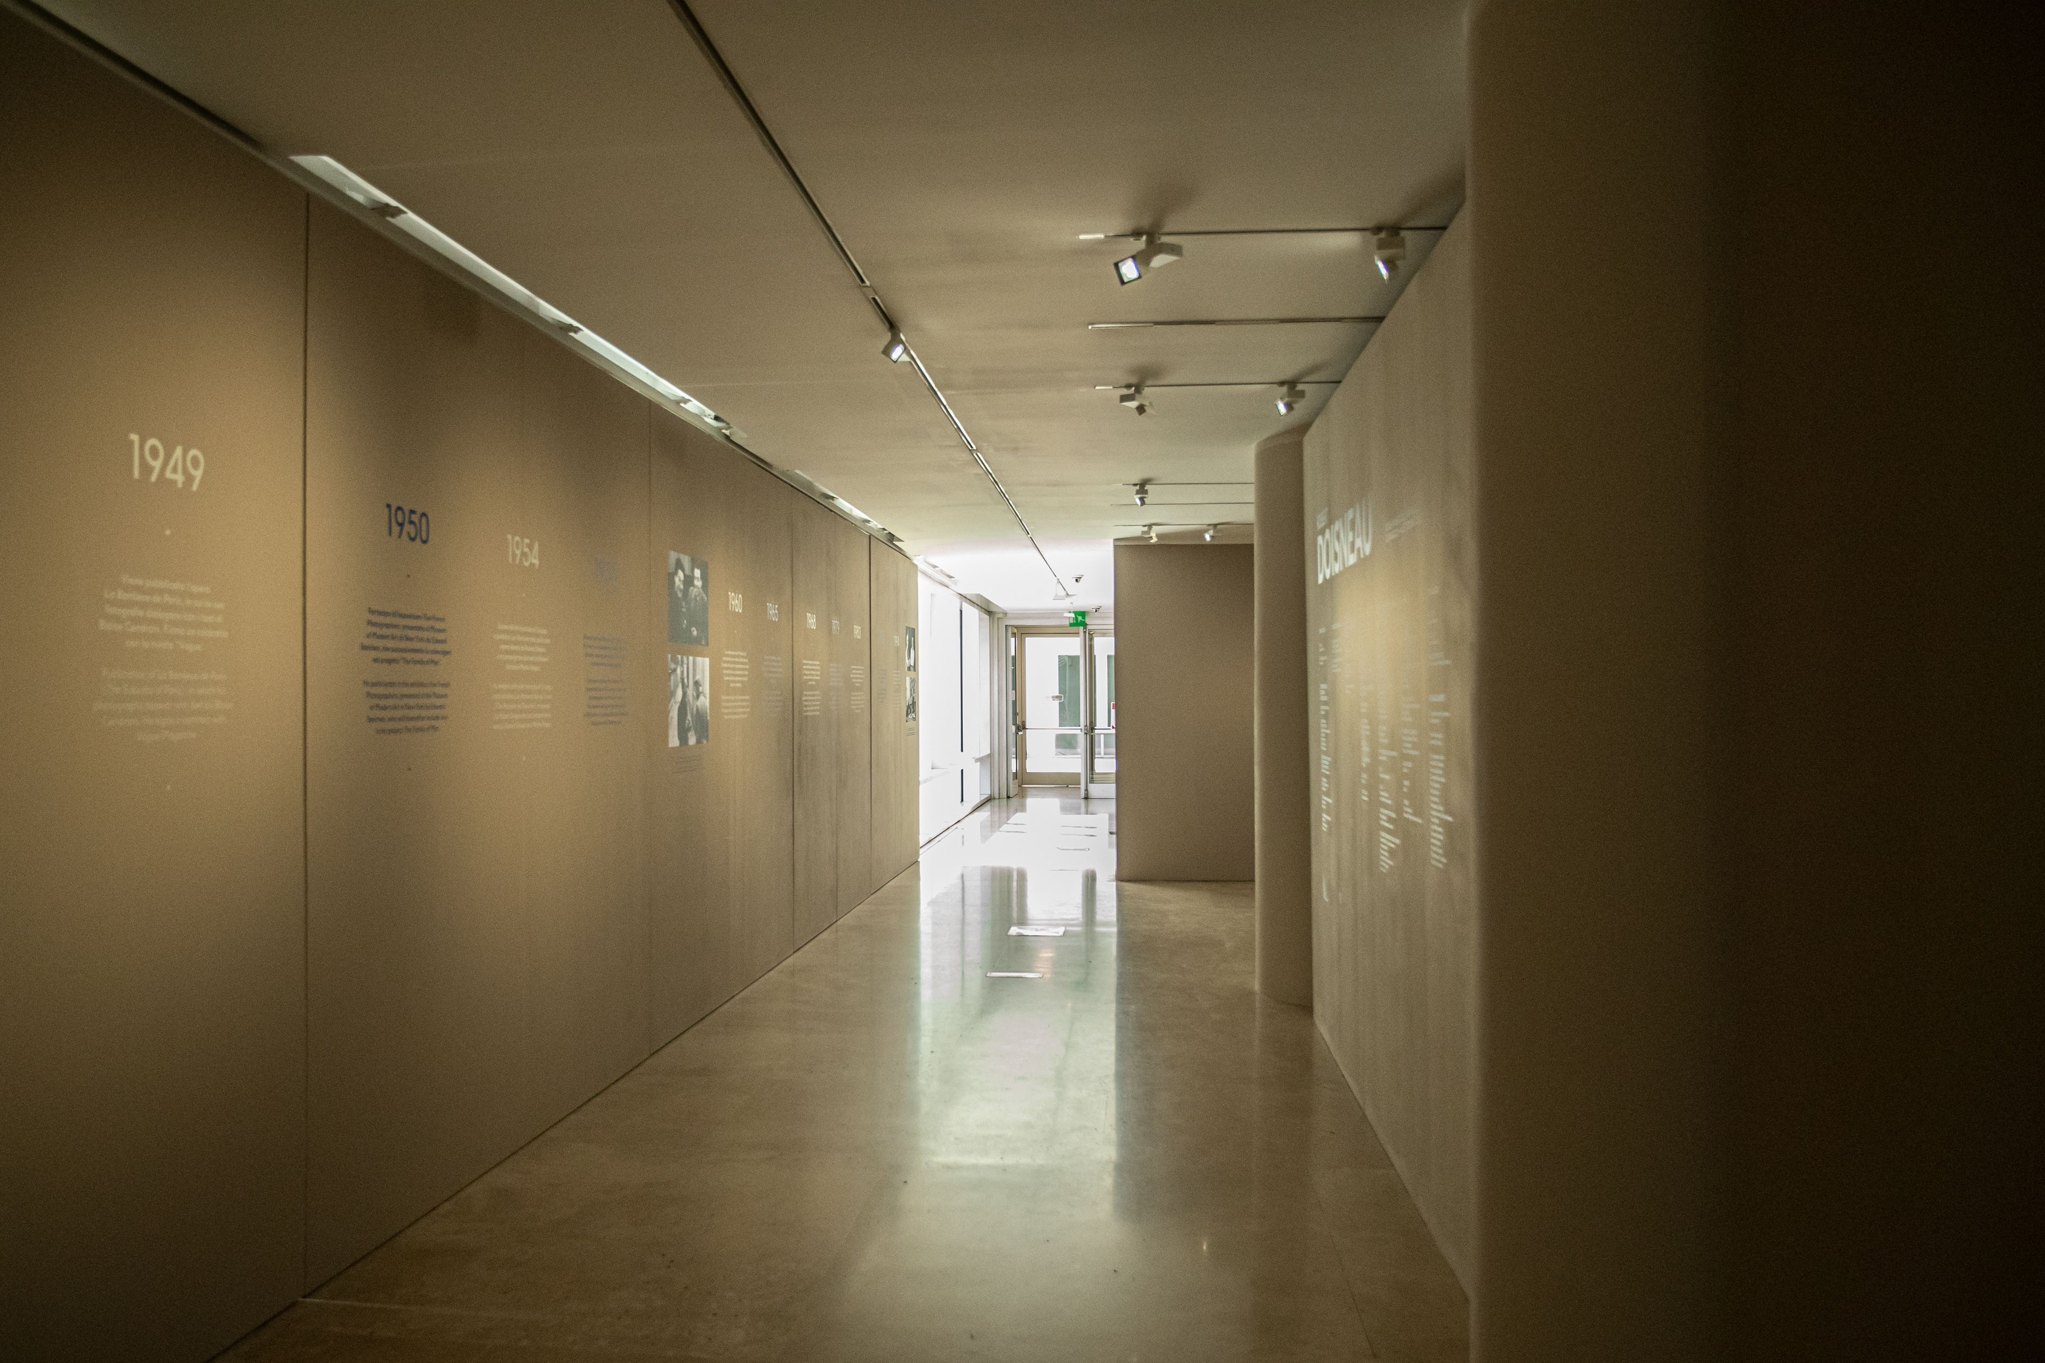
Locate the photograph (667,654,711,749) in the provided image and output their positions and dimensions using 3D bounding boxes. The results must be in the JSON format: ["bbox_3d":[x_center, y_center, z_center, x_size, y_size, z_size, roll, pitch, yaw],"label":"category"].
[{"bbox_3d":[-1.565,0.094,6.447,0.015,0.419,0.572,0,-1,5],"label":"photograph"}]

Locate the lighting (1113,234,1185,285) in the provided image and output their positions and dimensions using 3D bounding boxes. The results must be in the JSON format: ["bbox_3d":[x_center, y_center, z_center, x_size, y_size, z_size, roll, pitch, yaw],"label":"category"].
[{"bbox_3d":[0.355,-1.187,3.833,0.130,0.135,0.170,-1,-1,36],"label":"lighting"}]

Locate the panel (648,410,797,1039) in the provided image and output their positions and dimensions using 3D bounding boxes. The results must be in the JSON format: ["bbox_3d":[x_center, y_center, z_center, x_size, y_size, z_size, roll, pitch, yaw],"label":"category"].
[{"bbox_3d":[-1.541,0.218,7.155,0.060,2.855,2.479,0,-1,5],"label":"panel"}]

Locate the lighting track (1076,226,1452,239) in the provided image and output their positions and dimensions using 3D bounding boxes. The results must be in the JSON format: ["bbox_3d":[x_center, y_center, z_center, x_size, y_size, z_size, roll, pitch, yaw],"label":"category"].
[{"bbox_3d":[0.681,-1.275,3.868,1.041,0.030,0.035,0,-1,5],"label":"lighting track"}]

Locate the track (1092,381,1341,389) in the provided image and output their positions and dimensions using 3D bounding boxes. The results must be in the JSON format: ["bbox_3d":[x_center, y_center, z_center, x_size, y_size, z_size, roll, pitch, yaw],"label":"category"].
[{"bbox_3d":[0.812,-1.245,5.733,1.040,0.030,0.035,0,-1,5],"label":"track"}]

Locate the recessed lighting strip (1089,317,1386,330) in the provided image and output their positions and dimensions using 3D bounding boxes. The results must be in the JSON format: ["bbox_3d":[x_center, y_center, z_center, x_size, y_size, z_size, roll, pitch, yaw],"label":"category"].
[{"bbox_3d":[0.748,-1.260,4.793,1.031,0.040,0.065,0,-1,5],"label":"recessed lighting strip"}]

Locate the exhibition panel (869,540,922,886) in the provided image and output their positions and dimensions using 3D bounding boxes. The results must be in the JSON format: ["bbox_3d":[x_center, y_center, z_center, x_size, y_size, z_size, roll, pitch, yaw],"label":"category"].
[{"bbox_3d":[-1.131,0.296,12.025,0.060,2.855,2.411,0,-1,5],"label":"exhibition panel"}]

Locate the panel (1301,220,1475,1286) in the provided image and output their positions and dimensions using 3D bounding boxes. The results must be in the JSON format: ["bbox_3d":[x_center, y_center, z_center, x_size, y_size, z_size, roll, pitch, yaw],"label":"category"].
[{"bbox_3d":[1.283,0.179,4.847,0.060,2.827,3.557,0,-1,5],"label":"panel"}]

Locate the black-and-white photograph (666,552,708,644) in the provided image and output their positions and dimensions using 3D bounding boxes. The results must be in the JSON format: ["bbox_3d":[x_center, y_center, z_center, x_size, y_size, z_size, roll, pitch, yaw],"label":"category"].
[{"bbox_3d":[-1.567,-0.382,6.454,0.015,0.413,0.572,0,-1,5],"label":"black-and-white photograph"}]

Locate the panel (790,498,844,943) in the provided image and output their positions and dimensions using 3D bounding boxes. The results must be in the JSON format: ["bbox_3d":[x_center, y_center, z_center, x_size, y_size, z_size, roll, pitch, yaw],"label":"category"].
[{"bbox_3d":[-1.383,0.248,9.037,0.060,2.855,1.307,0,-1,5],"label":"panel"}]

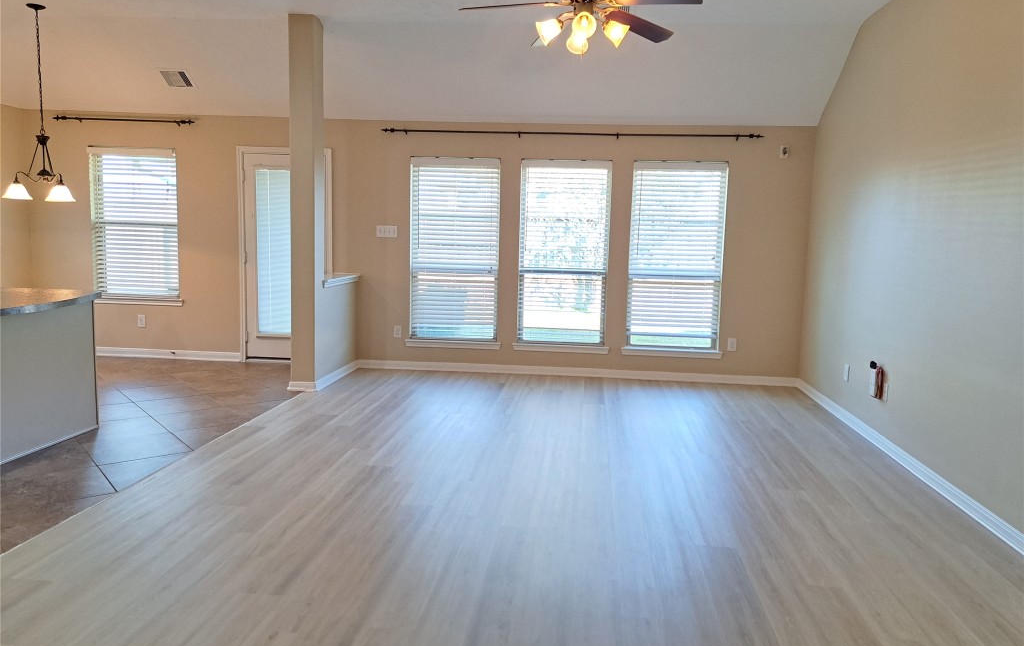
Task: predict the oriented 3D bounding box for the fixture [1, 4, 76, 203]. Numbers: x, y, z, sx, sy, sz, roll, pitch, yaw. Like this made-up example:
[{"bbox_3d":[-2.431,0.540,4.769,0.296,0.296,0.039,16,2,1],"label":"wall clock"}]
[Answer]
[{"bbox_3d":[-3.807,-1.742,5.680,0.510,1.520,0.540,-3,9,-33],"label":"fixture"}]

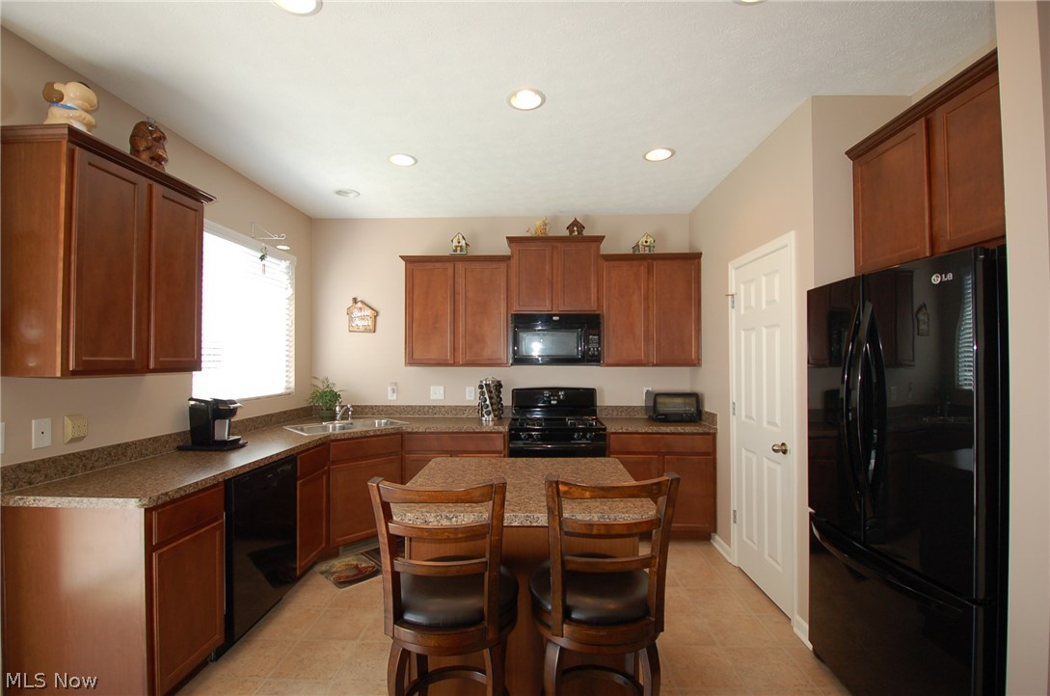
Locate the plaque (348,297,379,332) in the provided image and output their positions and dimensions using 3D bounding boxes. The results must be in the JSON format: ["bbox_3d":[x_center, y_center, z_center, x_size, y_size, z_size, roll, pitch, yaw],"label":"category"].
[{"bbox_3d":[-1.519,-0.308,4.097,0.293,0.333,0.020,0,-1,2],"label":"plaque"}]

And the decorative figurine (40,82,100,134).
[{"bbox_3d":[-1.888,-0.958,1.817,0.165,0.250,0.155,1,-2,-43],"label":"decorative figurine"}]

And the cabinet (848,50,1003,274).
[{"bbox_3d":[1.757,-0.666,1.728,0.340,0.660,0.890,0,-1,2],"label":"cabinet"}]

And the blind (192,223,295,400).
[{"bbox_3d":[-1.998,-0.220,3.215,0.055,1.170,1.080,0,-1,2],"label":"blind"}]

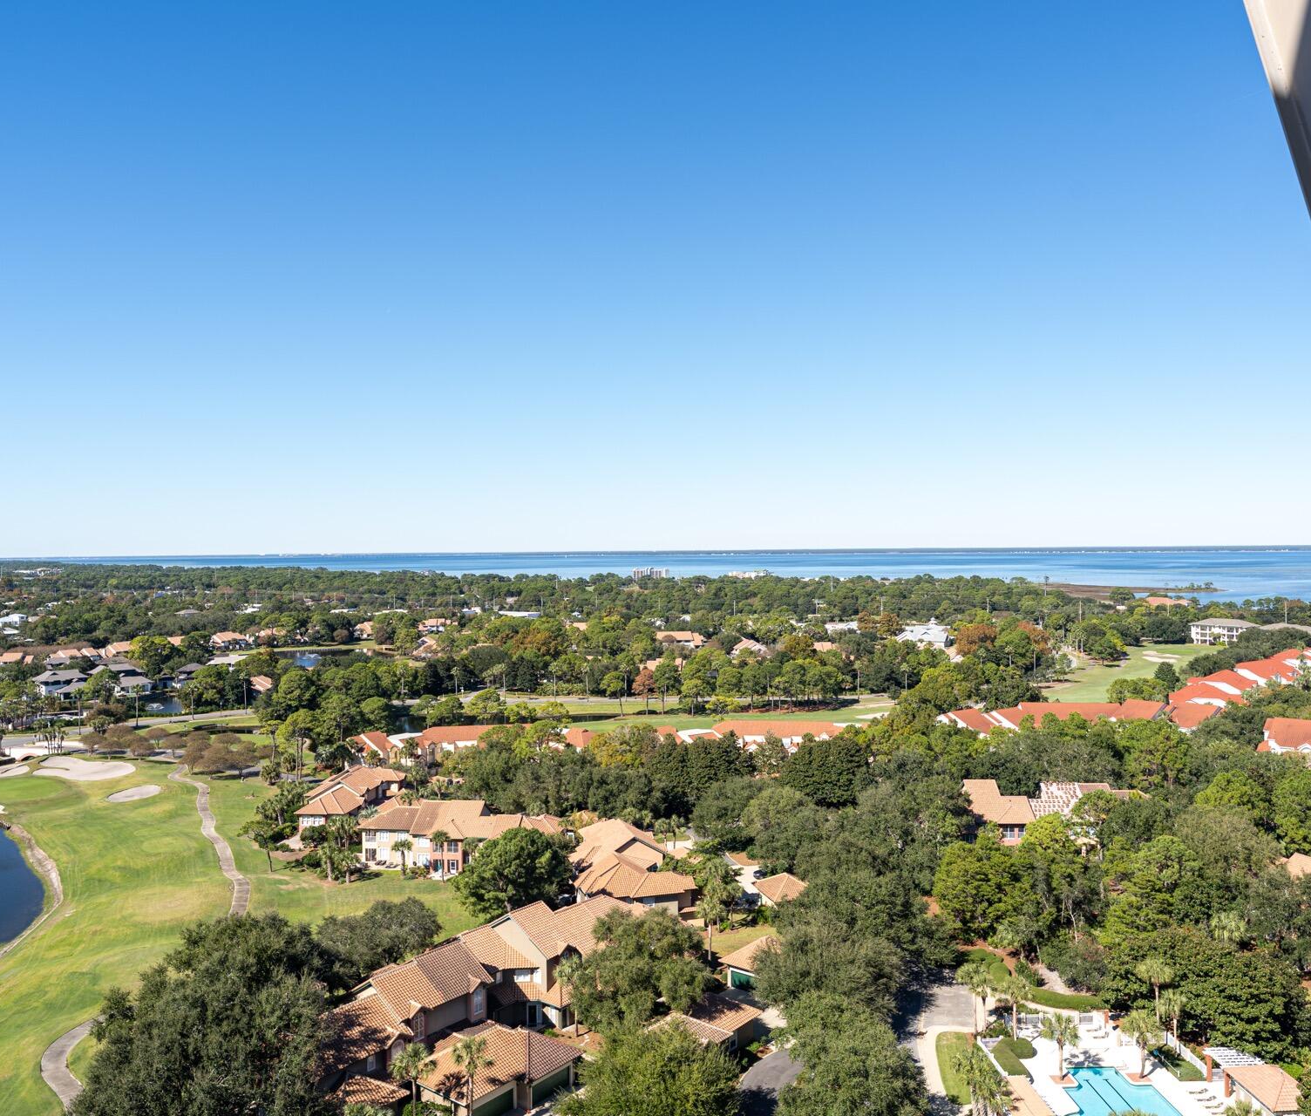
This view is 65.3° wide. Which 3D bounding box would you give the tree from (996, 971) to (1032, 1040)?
[{"bbox_3d":[38.969,49.027,110.870,3.900,7.910,3.900,0,1,19],"label":"tree"}]

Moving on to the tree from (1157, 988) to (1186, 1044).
[{"bbox_3d":[59.023,52.220,116.455,3.100,6.400,3.100,0,1,20],"label":"tree"}]

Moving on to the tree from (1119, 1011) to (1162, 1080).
[{"bbox_3d":[49.545,49.472,104.262,4.470,6.970,4.470,0,1,25],"label":"tree"}]

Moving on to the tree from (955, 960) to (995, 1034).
[{"bbox_3d":[35.609,48.857,113.607,4.360,8.250,4.360,0,1,17],"label":"tree"}]

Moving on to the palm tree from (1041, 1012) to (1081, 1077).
[{"bbox_3d":[43.349,52.059,109.131,4.000,7.100,4.000,0,1,20],"label":"palm tree"}]

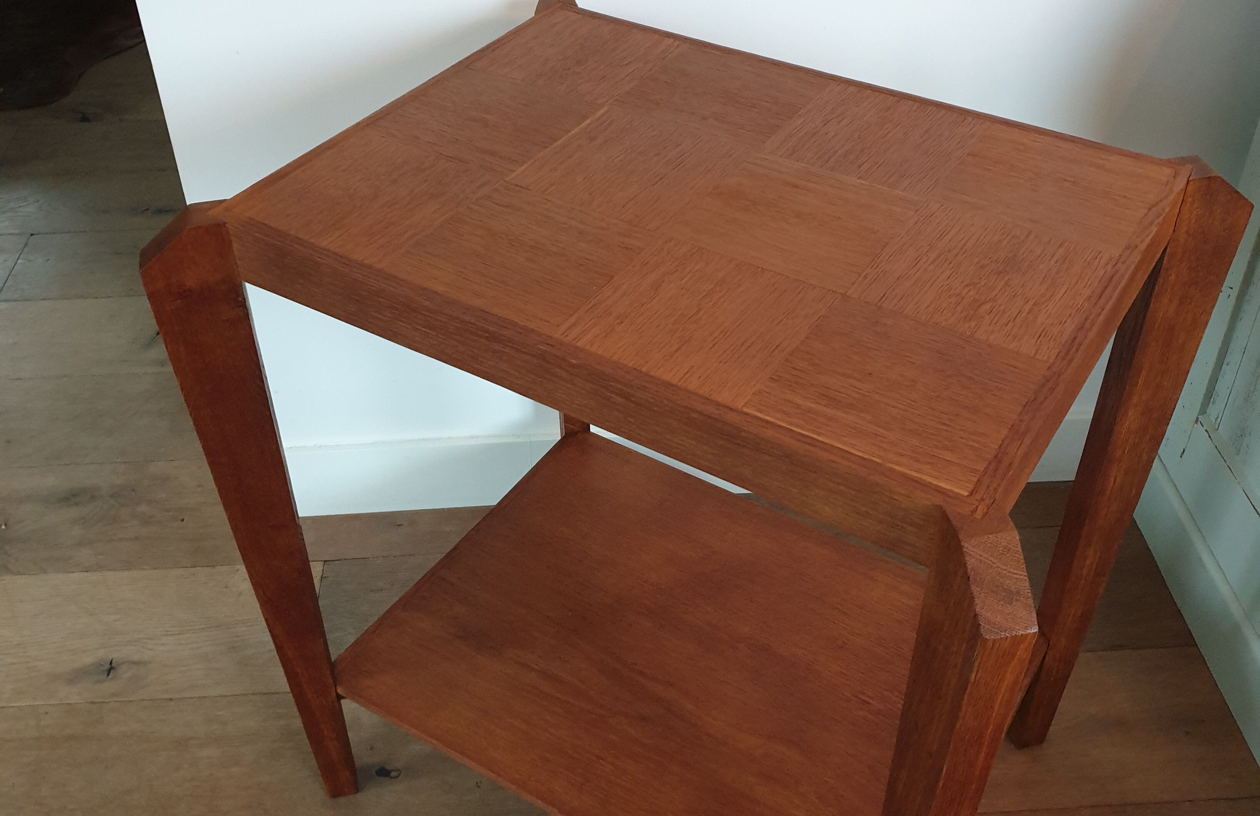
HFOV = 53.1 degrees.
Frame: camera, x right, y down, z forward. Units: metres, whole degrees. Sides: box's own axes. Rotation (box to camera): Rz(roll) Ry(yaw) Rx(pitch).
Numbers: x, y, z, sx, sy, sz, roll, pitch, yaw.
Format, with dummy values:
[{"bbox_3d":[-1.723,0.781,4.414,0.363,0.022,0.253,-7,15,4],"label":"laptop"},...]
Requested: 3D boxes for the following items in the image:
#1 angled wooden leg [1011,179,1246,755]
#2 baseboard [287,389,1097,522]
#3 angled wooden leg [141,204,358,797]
[{"bbox_3d":[0.403,0.081,1.068,0.062,0.646,0.027,-10,41,-10],"label":"angled wooden leg"},{"bbox_3d":[0.079,0.067,1.513,1.036,0.103,0.013,-2,40,-2],"label":"baseboard"},{"bbox_3d":[-0.289,0.123,1.030,0.062,0.646,0.027,-10,41,-10],"label":"angled wooden leg"}]

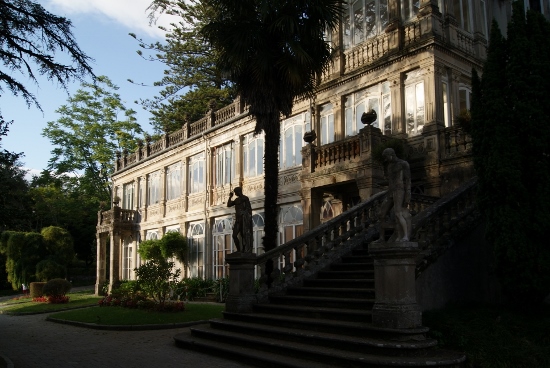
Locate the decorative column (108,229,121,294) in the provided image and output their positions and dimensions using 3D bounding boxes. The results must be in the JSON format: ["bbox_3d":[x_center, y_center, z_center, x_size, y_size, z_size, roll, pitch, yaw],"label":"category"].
[{"bbox_3d":[-11.068,5.462,34.927,0.612,4.641,0.612,7,-12,-36],"label":"decorative column"}]

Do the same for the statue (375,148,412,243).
[{"bbox_3d":[1.964,0.196,8.400,0.480,1.550,0.460,-10,-13,43],"label":"statue"}]

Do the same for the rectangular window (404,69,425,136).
[{"bbox_3d":[4.980,-2.881,17.854,0.204,2.428,0.931,7,-12,-36],"label":"rectangular window"}]

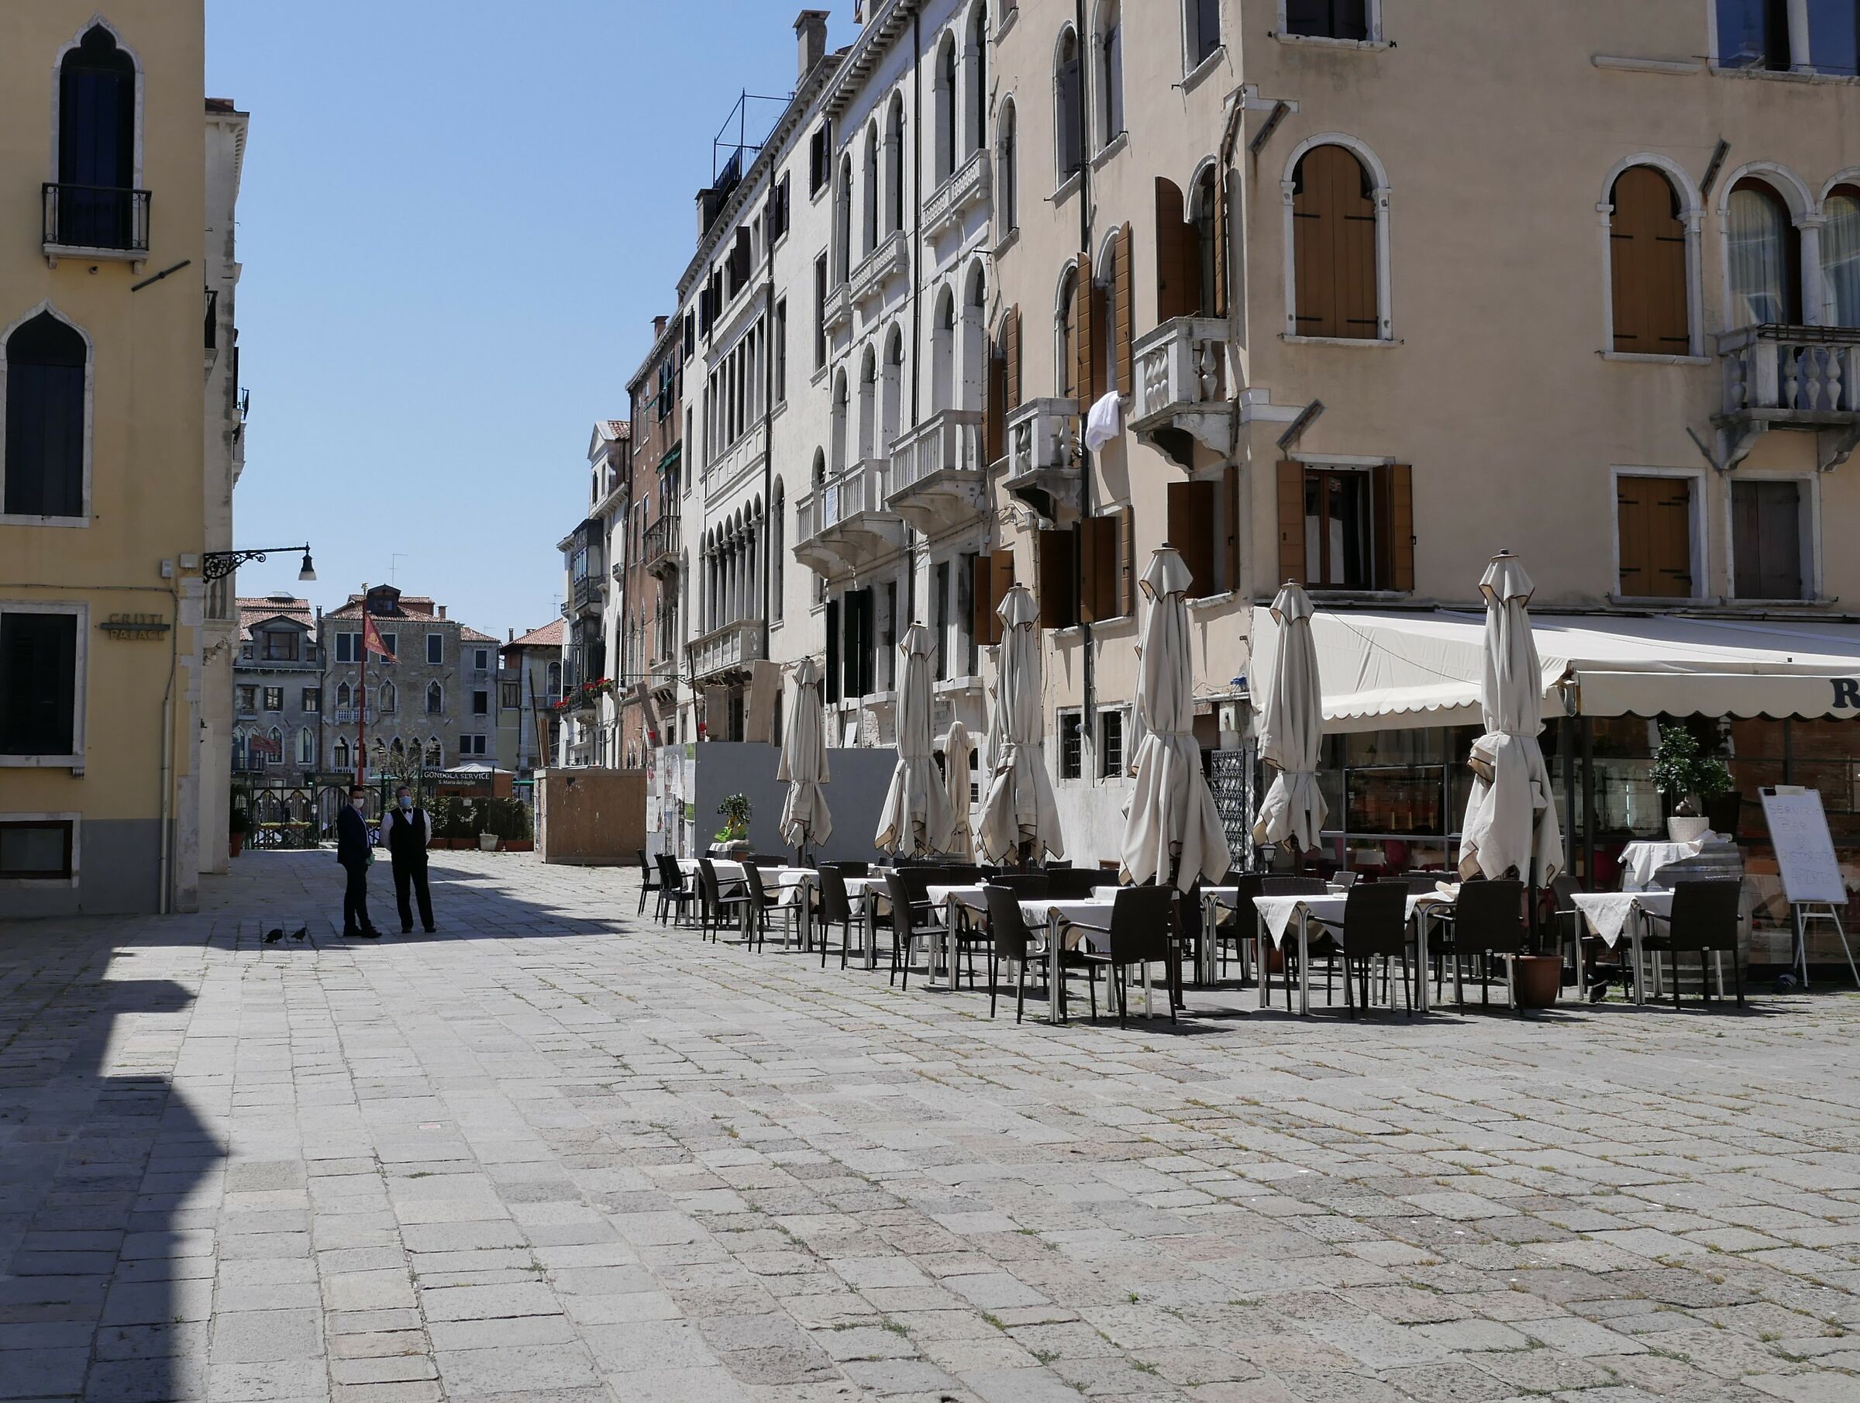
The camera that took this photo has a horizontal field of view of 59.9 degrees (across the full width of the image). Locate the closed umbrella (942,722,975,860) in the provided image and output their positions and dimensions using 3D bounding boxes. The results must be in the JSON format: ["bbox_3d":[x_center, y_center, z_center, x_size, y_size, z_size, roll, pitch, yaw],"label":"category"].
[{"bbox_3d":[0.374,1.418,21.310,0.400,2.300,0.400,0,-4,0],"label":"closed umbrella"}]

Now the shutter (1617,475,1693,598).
[{"bbox_3d":[8.364,-1.904,18.625,0.920,1.430,0.080,1,-4,-10],"label":"shutter"}]

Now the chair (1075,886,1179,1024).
[{"bbox_3d":[1.226,1.646,10.480,0.540,0.880,0.570,2,-4,-28],"label":"chair"}]

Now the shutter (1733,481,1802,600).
[{"bbox_3d":[10.429,-2.009,20.121,0.900,1.437,0.060,1,-4,-9],"label":"shutter"}]

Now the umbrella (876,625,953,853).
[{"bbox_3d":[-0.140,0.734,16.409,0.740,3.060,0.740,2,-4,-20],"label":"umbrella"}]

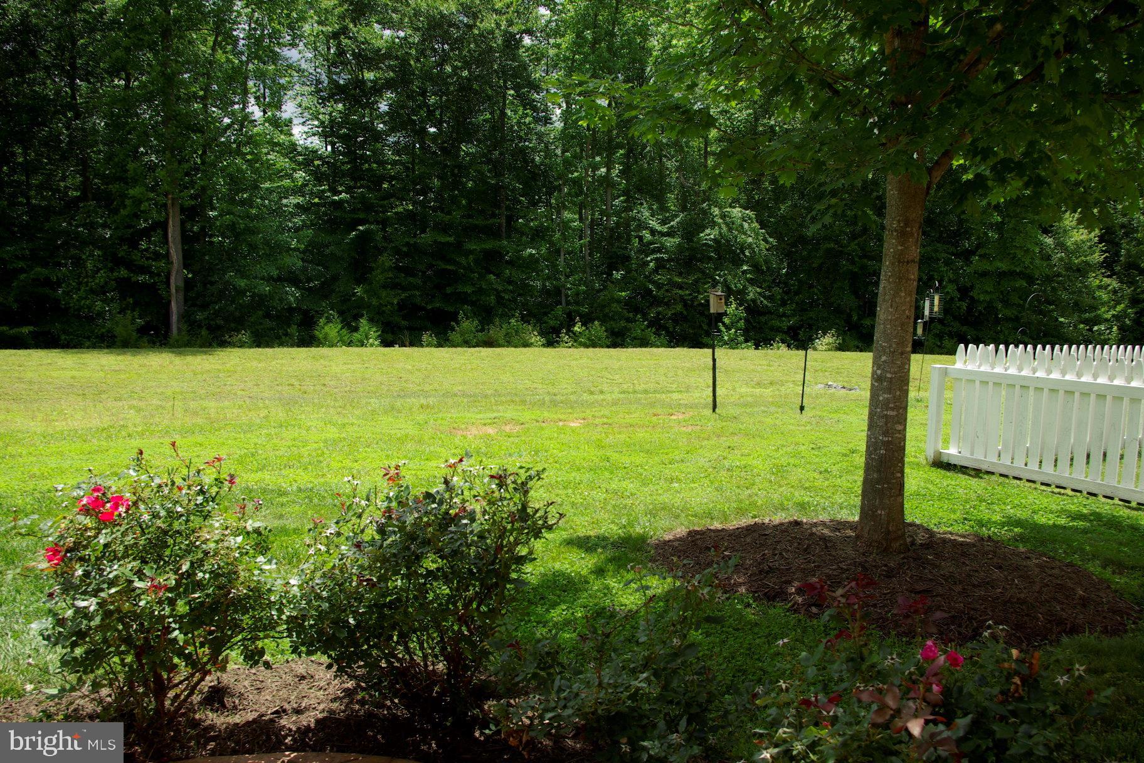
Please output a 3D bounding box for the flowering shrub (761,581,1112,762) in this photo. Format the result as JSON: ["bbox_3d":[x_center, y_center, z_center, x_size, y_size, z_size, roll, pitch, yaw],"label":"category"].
[{"bbox_3d":[0.940,0.982,2.545,0.920,0.880,0.850,0,6,0],"label":"flowering shrub"}]

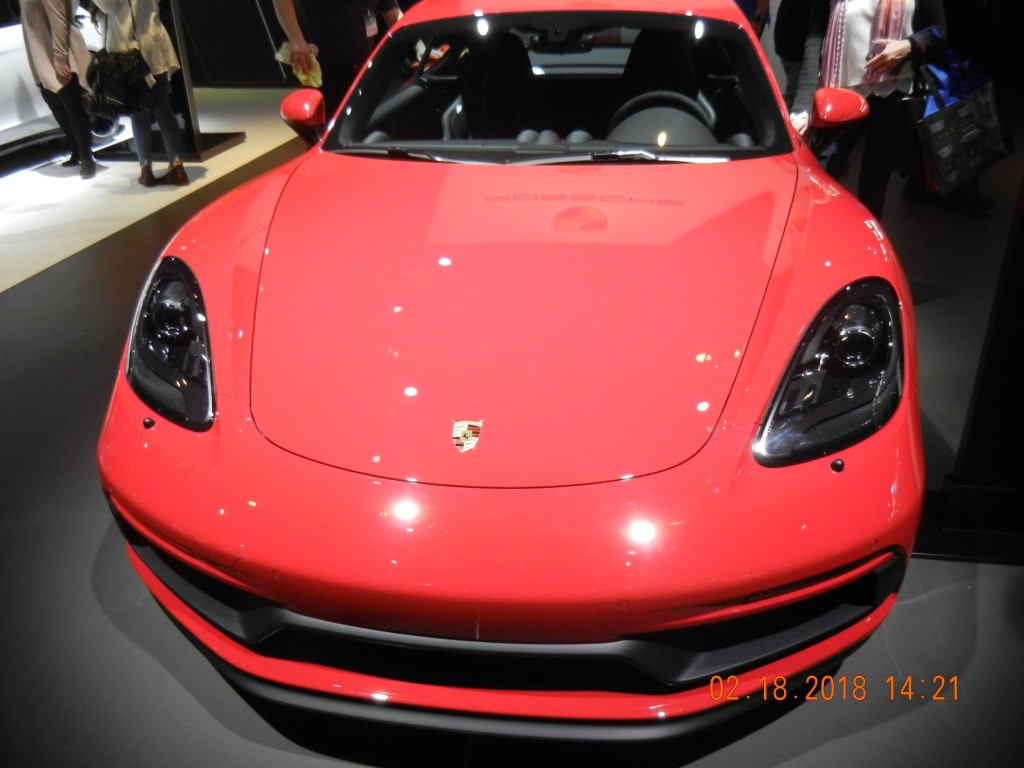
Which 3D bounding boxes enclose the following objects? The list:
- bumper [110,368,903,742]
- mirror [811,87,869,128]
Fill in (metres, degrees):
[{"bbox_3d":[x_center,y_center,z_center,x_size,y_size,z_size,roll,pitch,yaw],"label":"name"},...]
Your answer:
[{"bbox_3d":[-0.077,0.316,1.714,1.730,0.510,0.570,3,26,8],"label":"bumper"},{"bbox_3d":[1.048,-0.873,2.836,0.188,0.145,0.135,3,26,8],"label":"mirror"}]

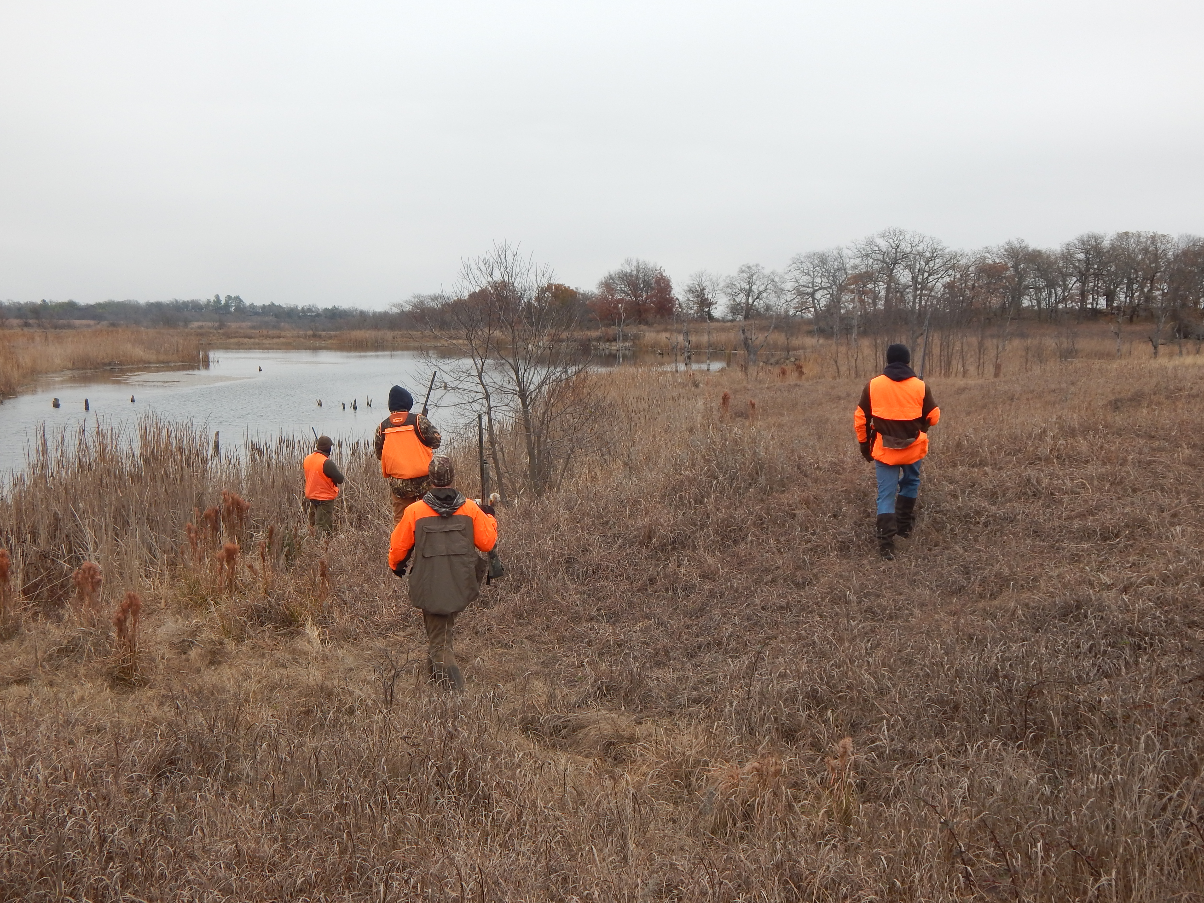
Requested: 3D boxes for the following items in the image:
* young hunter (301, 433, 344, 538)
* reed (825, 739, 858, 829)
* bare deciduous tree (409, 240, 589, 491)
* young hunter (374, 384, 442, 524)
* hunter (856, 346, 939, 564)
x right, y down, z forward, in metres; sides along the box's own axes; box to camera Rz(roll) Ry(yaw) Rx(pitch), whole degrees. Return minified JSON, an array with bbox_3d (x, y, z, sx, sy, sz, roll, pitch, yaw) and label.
[{"bbox_3d":[-3.364,0.598,14.288,0.480,1.600,0.450,3,7,28],"label":"young hunter"},{"bbox_3d":[0.903,1.267,4.471,0.120,0.380,0.120,0,6,0],"label":"reed"},{"bbox_3d":[-1.461,-1.090,17.411,2.600,3.850,2.400,0,6,0],"label":"bare deciduous tree"},{"bbox_3d":[-1.699,0.277,10.394,0.550,1.720,0.480,1,6,8],"label":"young hunter"},{"bbox_3d":[2.397,0.014,9.597,0.660,1.770,0.520,1,6,9],"label":"hunter"}]

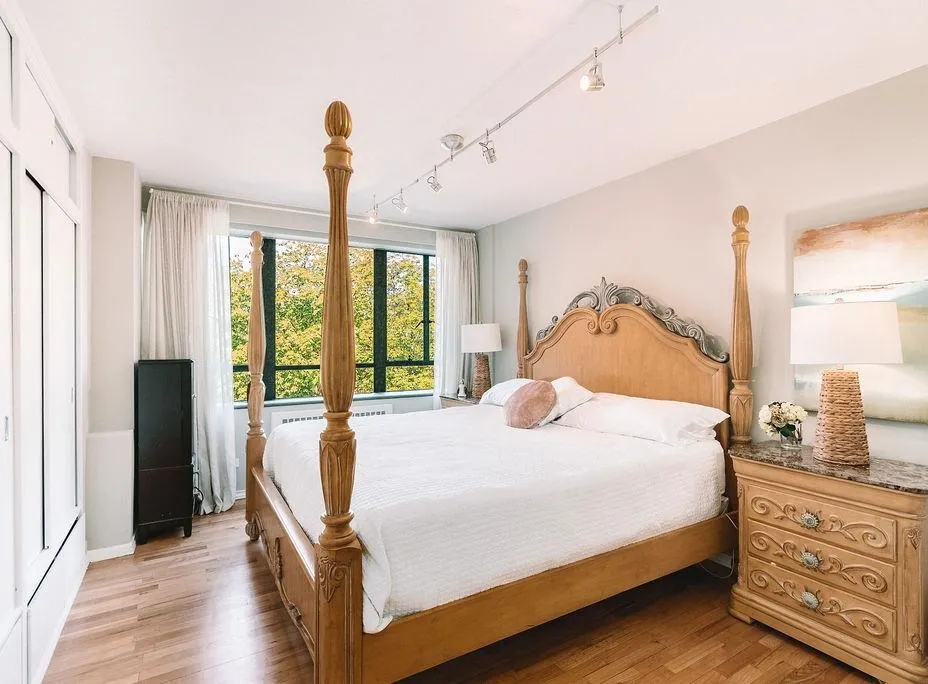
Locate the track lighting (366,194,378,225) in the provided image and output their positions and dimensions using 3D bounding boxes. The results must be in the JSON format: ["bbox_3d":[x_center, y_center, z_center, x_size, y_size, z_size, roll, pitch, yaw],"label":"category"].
[{"bbox_3d":[-0.736,-1.065,3.660,0.100,0.210,0.110,0,0,0],"label":"track lighting"}]

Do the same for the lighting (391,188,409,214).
[{"bbox_3d":[-0.462,-1.015,3.290,0.120,0.170,0.090,0,0,-21],"label":"lighting"}]

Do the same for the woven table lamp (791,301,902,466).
[{"bbox_3d":[1.724,0.176,2.078,0.385,0.745,0.385,0,0,-32],"label":"woven table lamp"}]

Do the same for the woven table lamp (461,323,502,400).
[{"bbox_3d":[0.177,0.177,4.470,0.385,0.745,0.385,0,0,0],"label":"woven table lamp"}]

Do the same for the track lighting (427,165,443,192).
[{"bbox_3d":[-0.185,-1.017,2.850,0.105,0.155,0.085,0,0,-24],"label":"track lighting"}]

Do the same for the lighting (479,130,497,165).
[{"bbox_3d":[0.123,-1.017,2.380,0.085,0.165,0.100,0,0,41],"label":"lighting"}]

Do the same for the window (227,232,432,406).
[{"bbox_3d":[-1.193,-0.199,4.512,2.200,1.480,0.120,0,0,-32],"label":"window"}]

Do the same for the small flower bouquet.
[{"bbox_3d":[1.635,0.427,2.330,0.190,0.245,0.205,0,0,-32],"label":"small flower bouquet"}]

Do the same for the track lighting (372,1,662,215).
[{"bbox_3d":[-0.026,-1.072,2.598,0.140,0.240,2.600,0,0,-32],"label":"track lighting"}]

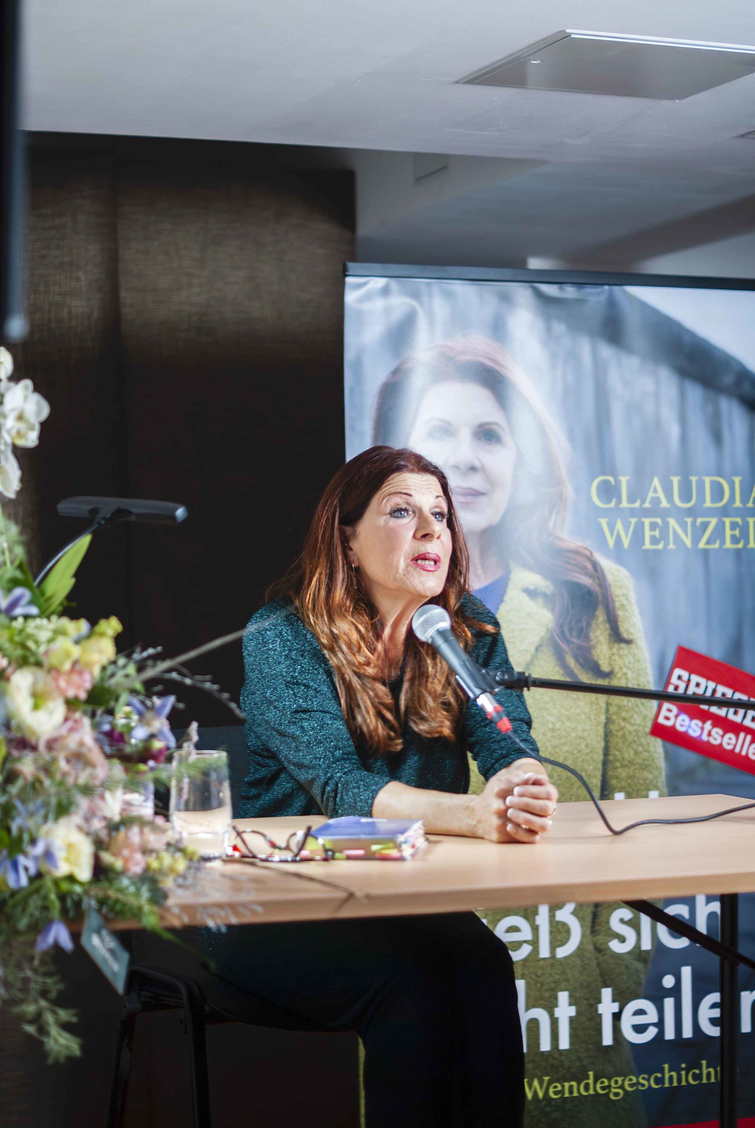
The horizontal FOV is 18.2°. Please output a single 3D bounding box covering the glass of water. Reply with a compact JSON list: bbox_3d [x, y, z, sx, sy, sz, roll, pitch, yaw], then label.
[{"bbox_3d":[-0.220,0.300,2.940,0.078,0.129,0.078,0,1,0],"label":"glass of water"}]

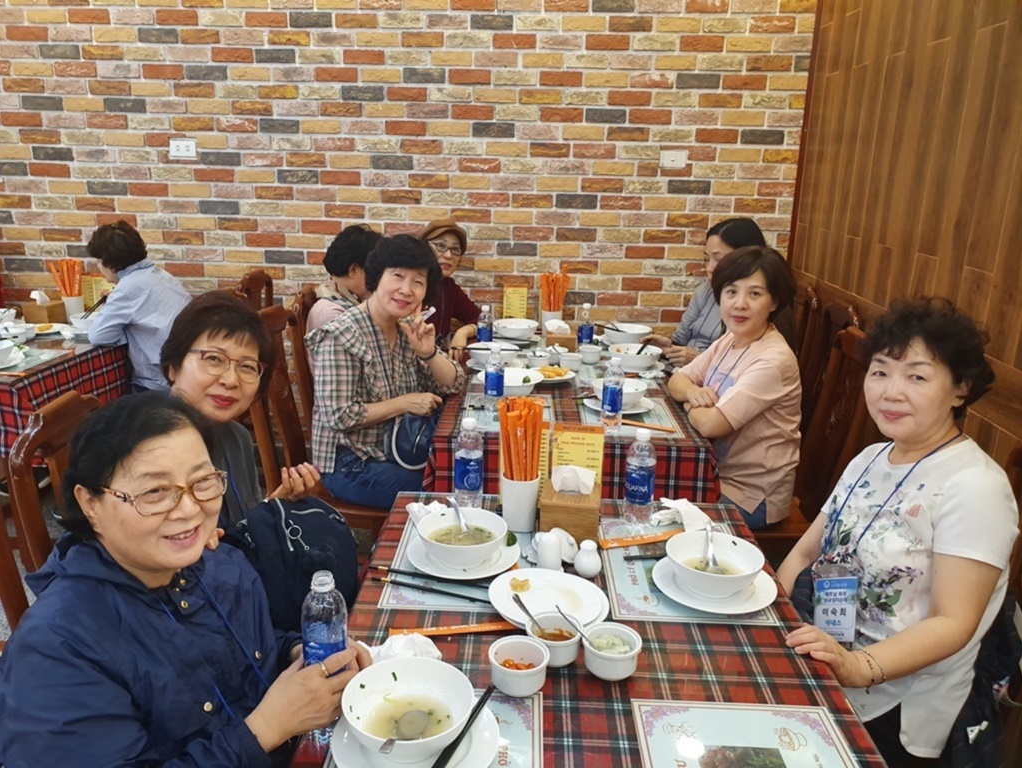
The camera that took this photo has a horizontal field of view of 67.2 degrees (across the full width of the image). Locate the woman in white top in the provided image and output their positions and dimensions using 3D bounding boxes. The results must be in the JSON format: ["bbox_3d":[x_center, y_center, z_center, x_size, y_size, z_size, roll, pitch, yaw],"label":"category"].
[{"bbox_3d":[0.654,0.481,1.460,0.580,1.280,0.480,-5,16,-21],"label":"woman in white top"}]

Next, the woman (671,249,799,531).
[{"bbox_3d":[0.636,0.243,2.321,0.600,1.298,0.500,-5,17,-20],"label":"woman"}]

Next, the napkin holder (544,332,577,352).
[{"bbox_3d":[0.217,-0.164,3.197,0.125,0.080,0.130,3,15,5],"label":"napkin holder"}]

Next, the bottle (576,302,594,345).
[{"bbox_3d":[0.311,-0.228,3.181,0.063,0.213,0.063,2,16,4],"label":"bottle"}]

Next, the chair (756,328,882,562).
[{"bbox_3d":[0.866,0.338,2.493,0.500,1.020,0.440,2,15,1],"label":"chair"}]

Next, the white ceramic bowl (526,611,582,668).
[{"bbox_3d":[0.071,0.415,1.249,0.092,0.048,0.092,1,16,0],"label":"white ceramic bowl"}]

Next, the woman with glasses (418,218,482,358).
[{"bbox_3d":[-0.264,-0.058,3.341,0.600,1.280,0.480,10,18,27],"label":"woman with glasses"}]

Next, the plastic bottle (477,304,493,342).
[{"bbox_3d":[-0.106,-0.219,3.127,0.063,0.213,0.063,2,16,4],"label":"plastic bottle"}]

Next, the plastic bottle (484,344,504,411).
[{"bbox_3d":[-0.053,-0.020,2.445,0.063,0.213,0.063,2,16,4],"label":"plastic bottle"}]

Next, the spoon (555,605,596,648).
[{"bbox_3d":[0.117,0.400,1.218,0.125,0.018,0.026,45,29,9],"label":"spoon"}]

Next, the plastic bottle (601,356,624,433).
[{"bbox_3d":[0.306,0.031,2.305,0.062,0.222,0.062,2,16,2],"label":"plastic bottle"}]

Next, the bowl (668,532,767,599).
[{"bbox_3d":[0.377,0.344,1.433,0.178,0.067,0.178,2,16,4],"label":"bowl"}]

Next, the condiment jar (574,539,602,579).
[{"bbox_3d":[0.151,0.339,1.498,0.053,0.068,0.053,1,16,0],"label":"condiment jar"}]

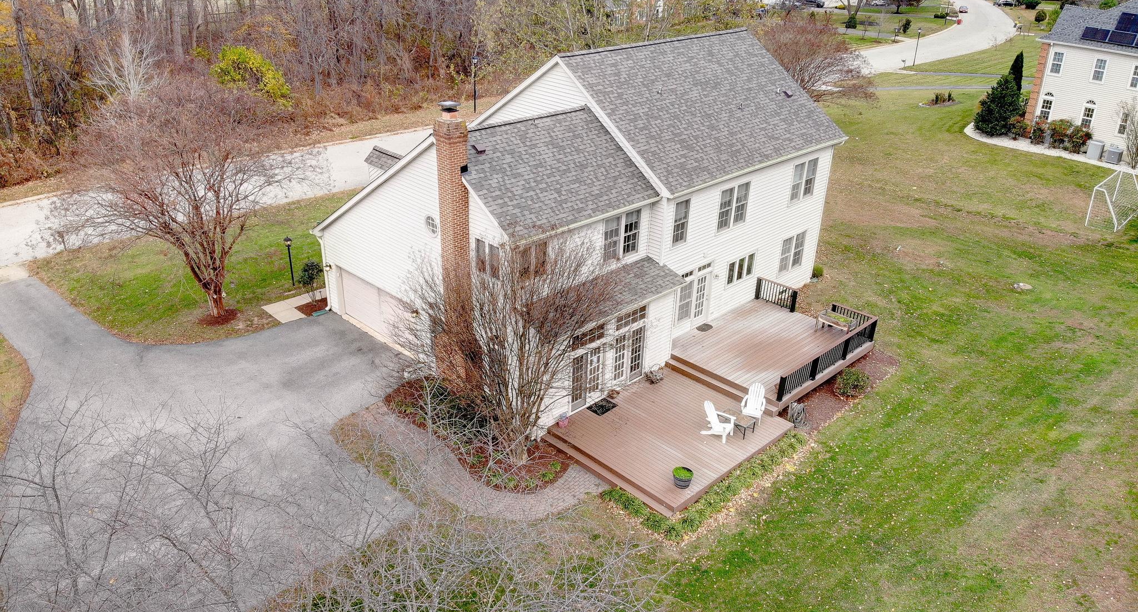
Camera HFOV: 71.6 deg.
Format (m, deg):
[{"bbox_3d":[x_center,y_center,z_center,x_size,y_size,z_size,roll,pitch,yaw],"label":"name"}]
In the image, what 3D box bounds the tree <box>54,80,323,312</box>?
[{"bbox_3d":[-14.127,-3.660,29.428,9.200,8.800,9.200,-12,29,-24],"label":"tree"}]

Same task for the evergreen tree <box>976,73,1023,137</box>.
[{"bbox_3d":[32.382,-15.226,58.828,3.400,4.350,3.400,14,29,25],"label":"evergreen tree"}]

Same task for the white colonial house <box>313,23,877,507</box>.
[{"bbox_3d":[2.205,-4.071,29.224,17.088,10.124,18.161,-22,35,-38],"label":"white colonial house"}]

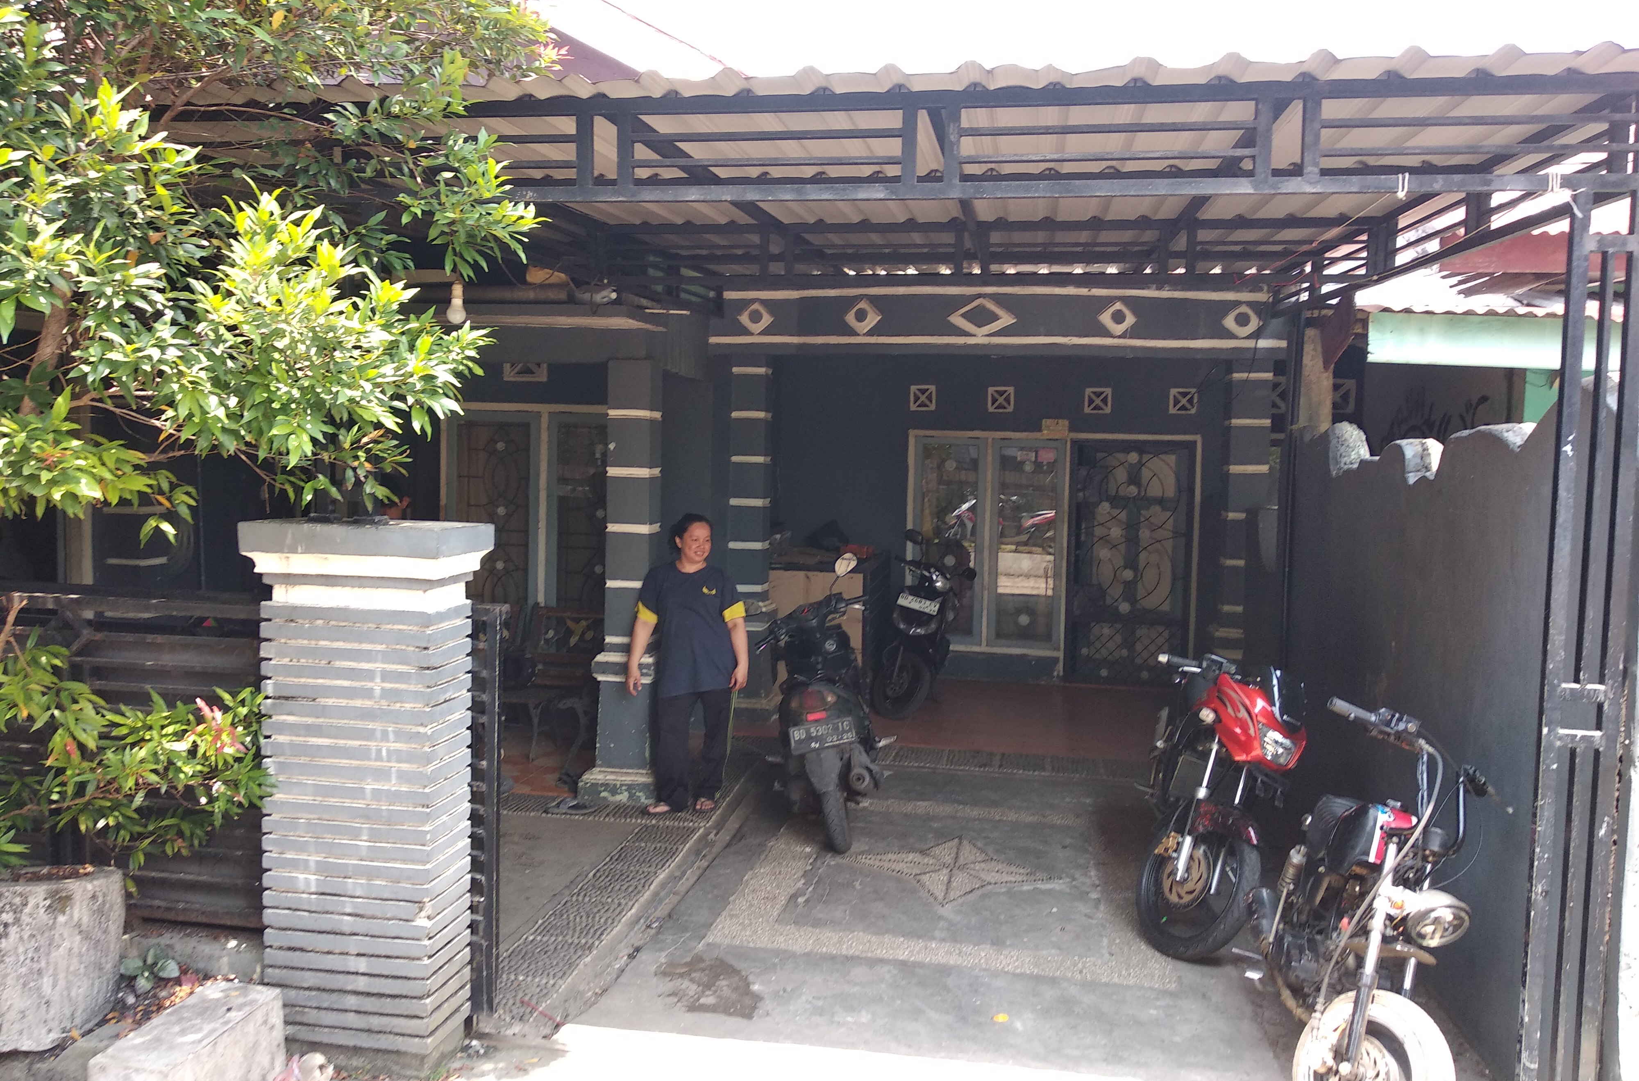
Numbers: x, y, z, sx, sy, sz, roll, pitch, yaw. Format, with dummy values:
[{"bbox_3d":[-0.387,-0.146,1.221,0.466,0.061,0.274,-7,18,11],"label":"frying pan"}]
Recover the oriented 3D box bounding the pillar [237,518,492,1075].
[{"bbox_3d":[-1.372,0.756,3.762,0.610,1.620,0.380,2,4,8],"label":"pillar"}]

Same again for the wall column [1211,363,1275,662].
[{"bbox_3d":[2.649,0.076,7.753,0.300,2.340,0.290,2,4,10],"label":"wall column"}]

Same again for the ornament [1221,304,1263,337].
[{"bbox_3d":[2.575,-1.341,7.498,0.243,0.209,0.050,2,4,10],"label":"ornament"}]

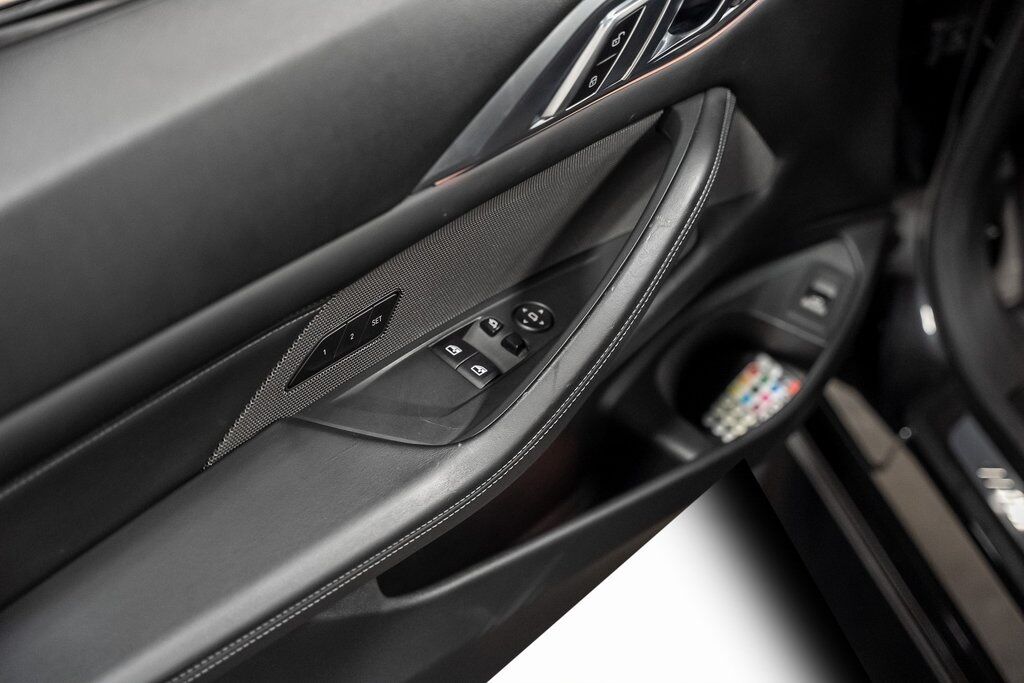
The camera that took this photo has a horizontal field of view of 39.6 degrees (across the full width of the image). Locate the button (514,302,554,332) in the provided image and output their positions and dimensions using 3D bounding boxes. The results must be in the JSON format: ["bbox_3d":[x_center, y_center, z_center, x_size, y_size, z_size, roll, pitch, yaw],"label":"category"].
[{"bbox_3d":[0.015,-0.017,0.966,0.028,0.006,0.028,6,46,-7],"label":"button"}]

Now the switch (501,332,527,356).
[{"bbox_3d":[0.002,0.002,0.942,0.013,0.007,0.013,39,51,23],"label":"switch"}]

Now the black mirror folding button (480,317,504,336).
[{"bbox_3d":[-0.013,-0.011,0.951,0.011,0.006,0.013,39,51,23],"label":"black mirror folding button"}]

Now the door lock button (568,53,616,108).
[{"bbox_3d":[0.053,-0.171,0.936,0.006,0.023,0.042,33,48,29],"label":"door lock button"}]

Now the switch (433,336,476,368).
[{"bbox_3d":[-0.037,0.006,0.931,0.022,0.008,0.024,39,51,23],"label":"switch"}]

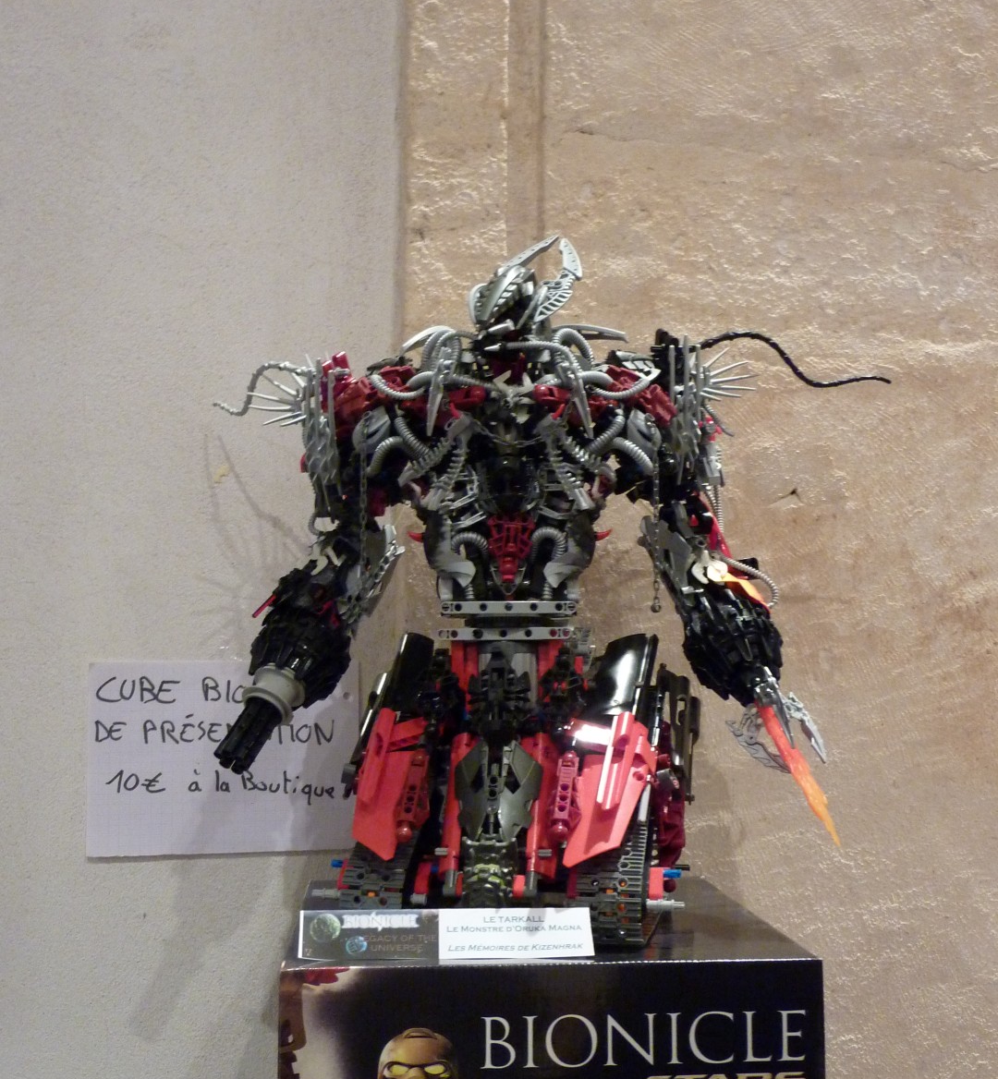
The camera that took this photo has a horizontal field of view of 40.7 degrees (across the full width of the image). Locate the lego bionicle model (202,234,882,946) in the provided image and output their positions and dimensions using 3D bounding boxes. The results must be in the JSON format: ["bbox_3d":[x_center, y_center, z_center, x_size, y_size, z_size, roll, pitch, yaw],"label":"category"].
[{"bbox_3d":[0.031,0.029,0.870,0.433,0.442,0.230,-1,-6,12],"label":"lego bionicle model"}]

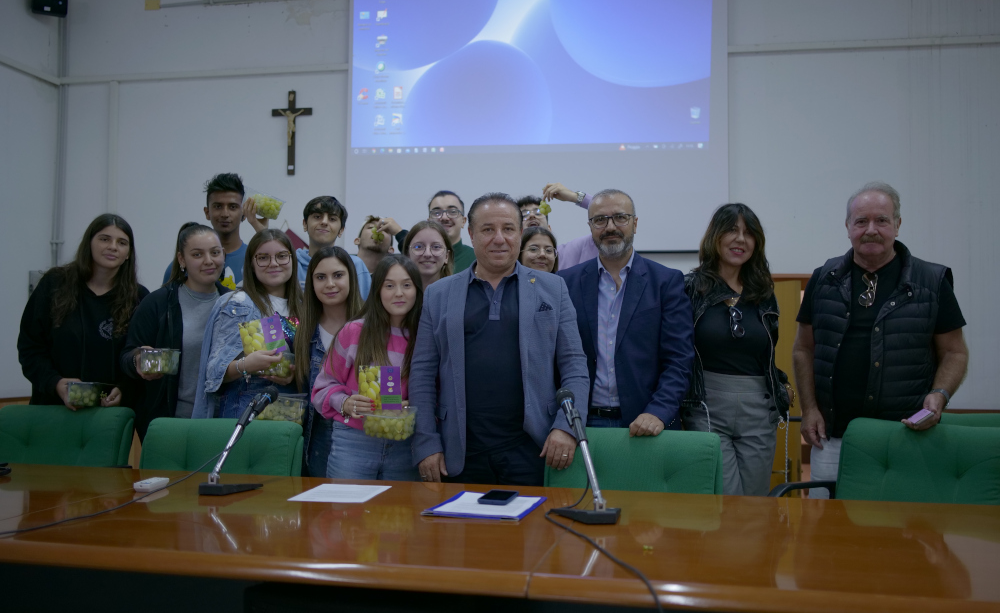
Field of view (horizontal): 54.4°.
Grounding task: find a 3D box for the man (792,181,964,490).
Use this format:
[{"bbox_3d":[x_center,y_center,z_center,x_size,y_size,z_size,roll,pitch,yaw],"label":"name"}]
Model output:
[{"bbox_3d":[1.327,0.449,3.390,0.600,1.760,0.380,0,-2,26],"label":"man"}]

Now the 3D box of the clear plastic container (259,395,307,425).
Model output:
[{"bbox_3d":[-0.766,0.366,3.388,0.180,0.105,0.120,1,-2,-6],"label":"clear plastic container"}]

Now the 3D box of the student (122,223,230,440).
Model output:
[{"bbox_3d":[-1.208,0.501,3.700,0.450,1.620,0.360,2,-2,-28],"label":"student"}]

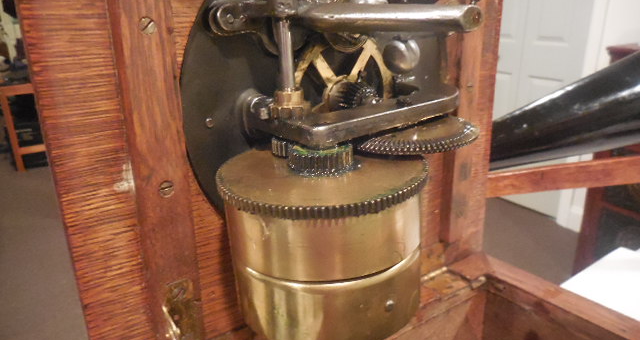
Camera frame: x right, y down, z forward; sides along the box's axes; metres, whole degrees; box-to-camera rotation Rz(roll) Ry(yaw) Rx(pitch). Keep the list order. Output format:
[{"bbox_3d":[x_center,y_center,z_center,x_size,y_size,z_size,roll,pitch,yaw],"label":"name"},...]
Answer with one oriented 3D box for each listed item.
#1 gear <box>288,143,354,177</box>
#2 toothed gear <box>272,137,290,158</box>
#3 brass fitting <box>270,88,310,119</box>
[{"bbox_3d":[0.001,-0.006,0.198,0.028,0.009,0.028,-3,19,0],"label":"gear"},{"bbox_3d":[-0.013,-0.012,0.215,0.019,0.008,0.019,-3,19,0],"label":"toothed gear"},{"bbox_3d":[-0.014,-0.030,0.209,0.018,0.012,0.018,-3,19,0],"label":"brass fitting"}]

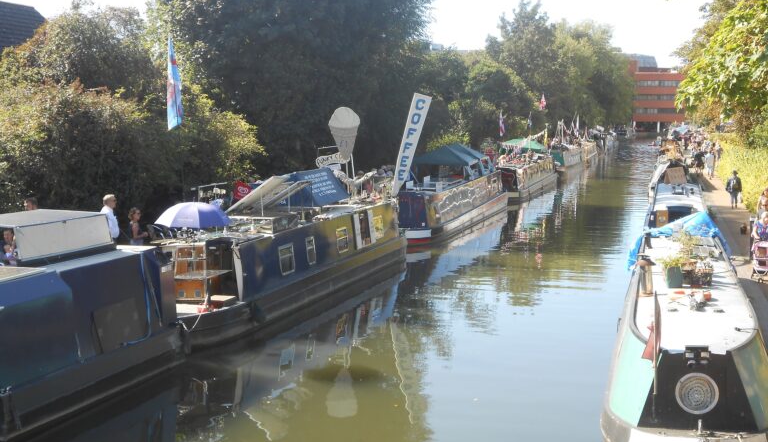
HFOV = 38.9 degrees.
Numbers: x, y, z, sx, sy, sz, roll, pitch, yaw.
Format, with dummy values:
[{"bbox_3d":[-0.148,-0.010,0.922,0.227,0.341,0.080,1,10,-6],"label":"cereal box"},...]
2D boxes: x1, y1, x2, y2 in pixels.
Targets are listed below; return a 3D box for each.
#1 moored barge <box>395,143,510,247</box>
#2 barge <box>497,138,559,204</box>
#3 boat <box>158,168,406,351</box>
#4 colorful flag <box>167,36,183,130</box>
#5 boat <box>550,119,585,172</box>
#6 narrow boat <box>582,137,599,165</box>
[{"bbox_3d":[2.901,-1.635,47.632,2.100,3.300,20.891,2,5,14],"label":"moored barge"},{"bbox_3d":[8.788,-3.456,68.713,2.100,3.400,19.622,2,5,14],"label":"barge"},{"bbox_3d":[-2.216,0.344,26.832,2.100,2.850,15.550,2,5,14],"label":"boat"},{"bbox_3d":[-4.240,-2.803,22.000,0.350,1.920,0.150,1,5,0],"label":"colorful flag"},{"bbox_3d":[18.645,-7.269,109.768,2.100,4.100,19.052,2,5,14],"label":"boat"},{"bbox_3d":[25.489,-8.944,136.220,2.100,3.000,19.065,2,5,14],"label":"narrow boat"}]

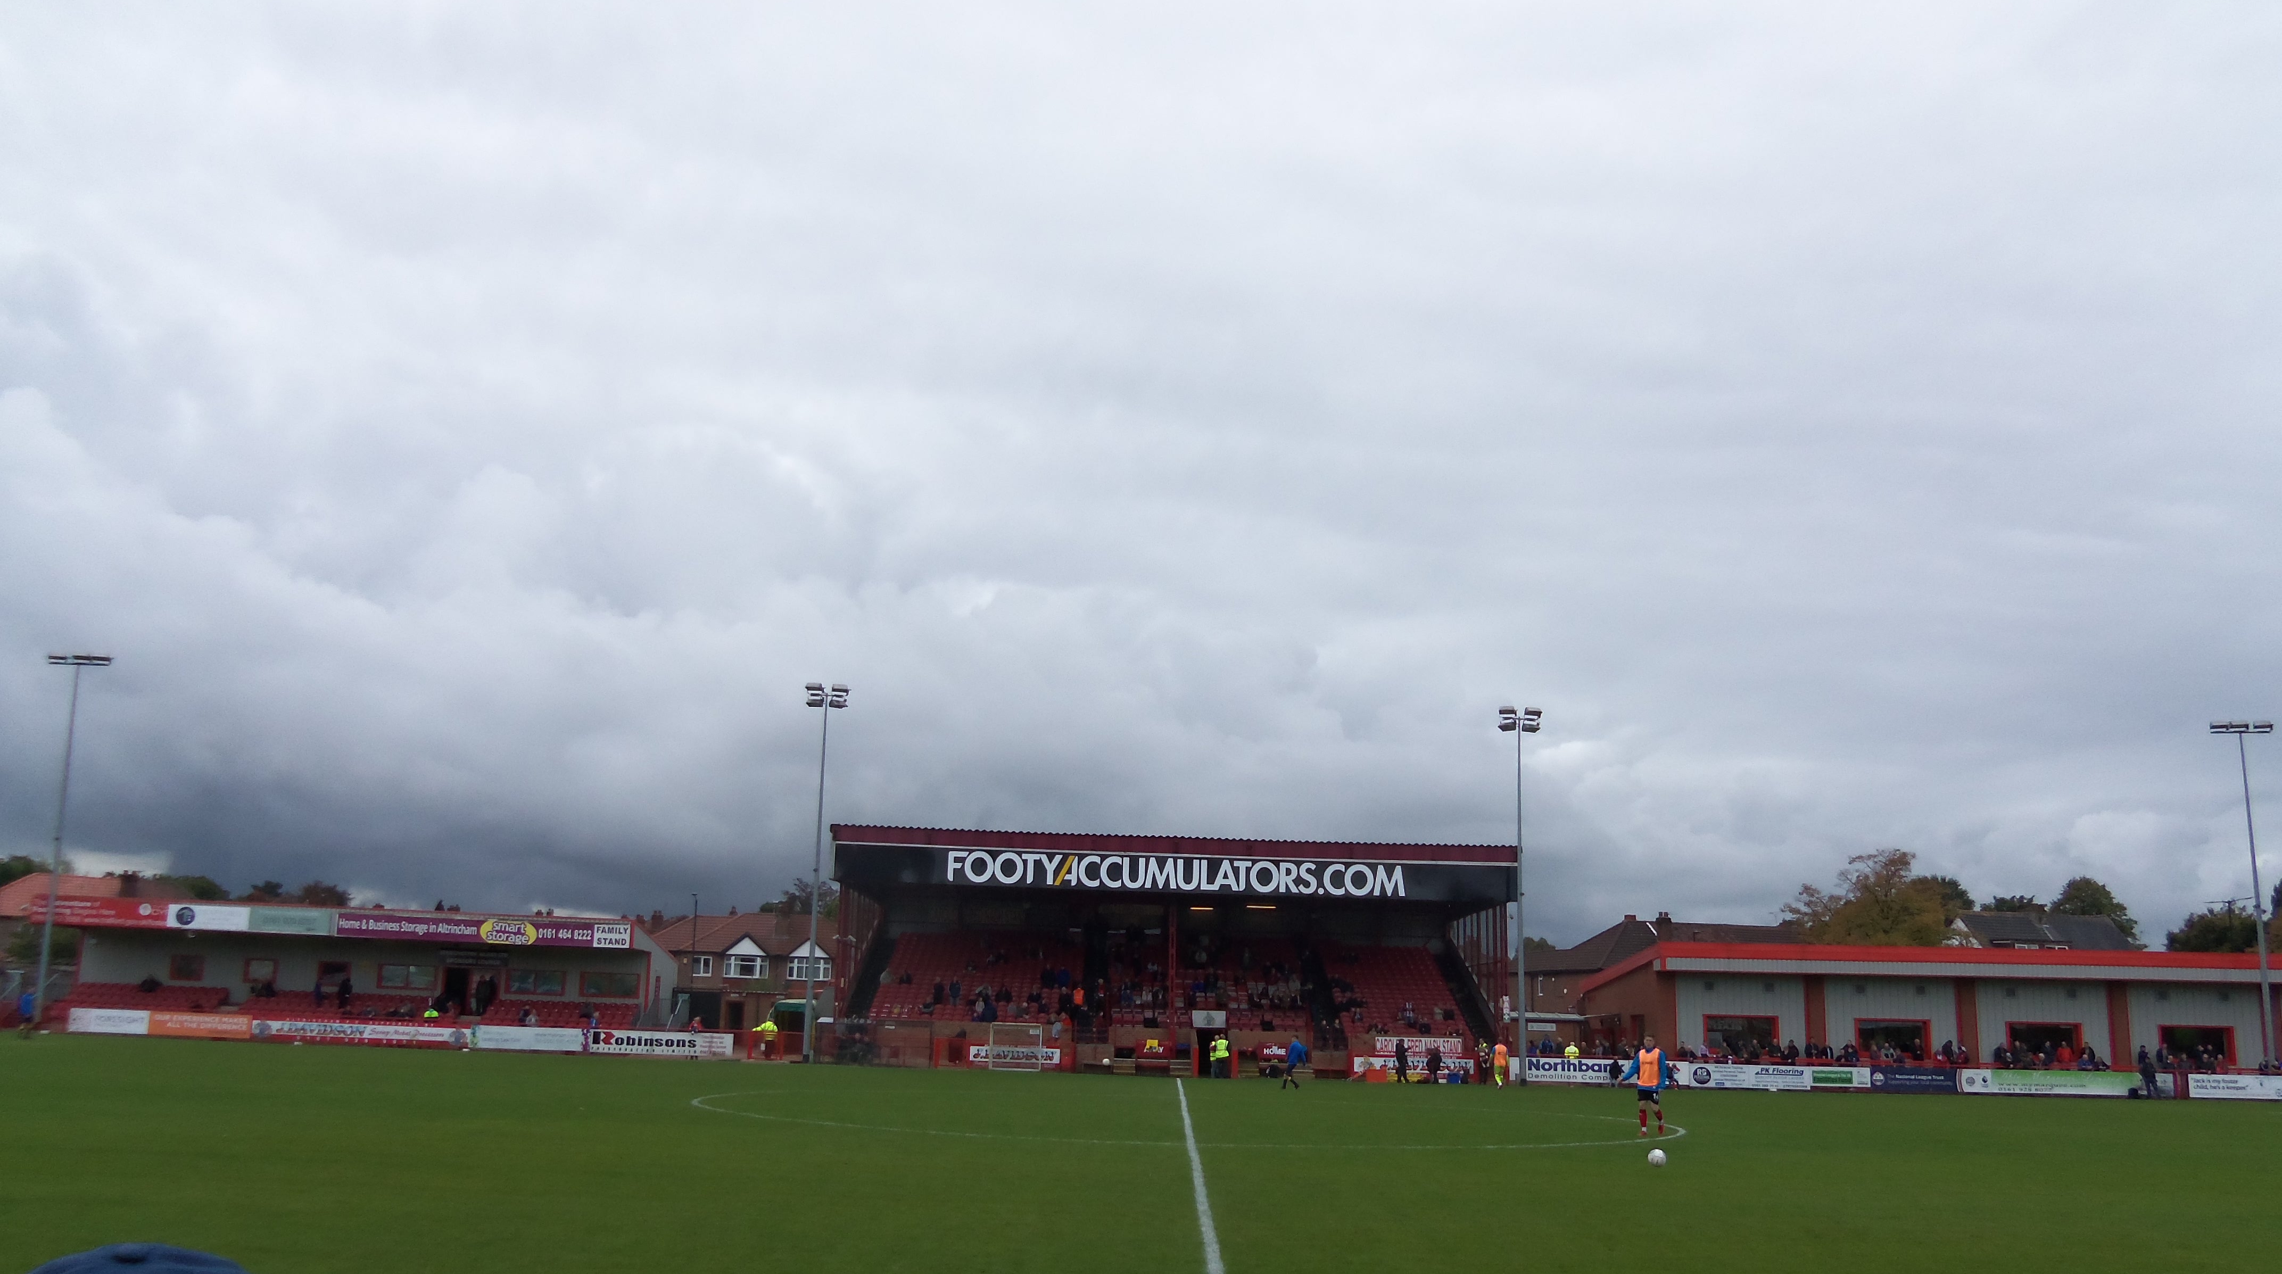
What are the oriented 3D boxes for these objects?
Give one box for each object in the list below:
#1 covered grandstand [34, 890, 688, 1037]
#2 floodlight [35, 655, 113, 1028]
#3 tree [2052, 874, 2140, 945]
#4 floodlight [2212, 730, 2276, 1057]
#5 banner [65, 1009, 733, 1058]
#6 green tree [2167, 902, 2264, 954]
[{"bbox_3d":[-32.960,14.163,76.544,25.200,5.300,8.600,1,-12,1],"label":"covered grandstand"},{"bbox_3d":[-43.112,7.984,73.618,2.636,14.903,1.000,4,-12,-9],"label":"floodlight"},{"bbox_3d":[67.183,23.755,128.855,8.000,14.183,8.000,1,-12,1],"label":"tree"},{"bbox_3d":[43.320,10.412,71.741,2.485,14.575,1.000,-1,-12,11],"label":"floodlight"},{"bbox_3d":[-28.283,15.081,70.346,25.669,1.000,0.120,1,-12,1],"label":"banner"},{"bbox_3d":[64.988,21.496,110.966,6.900,11.071,6.800,1,-12,1],"label":"green tree"}]

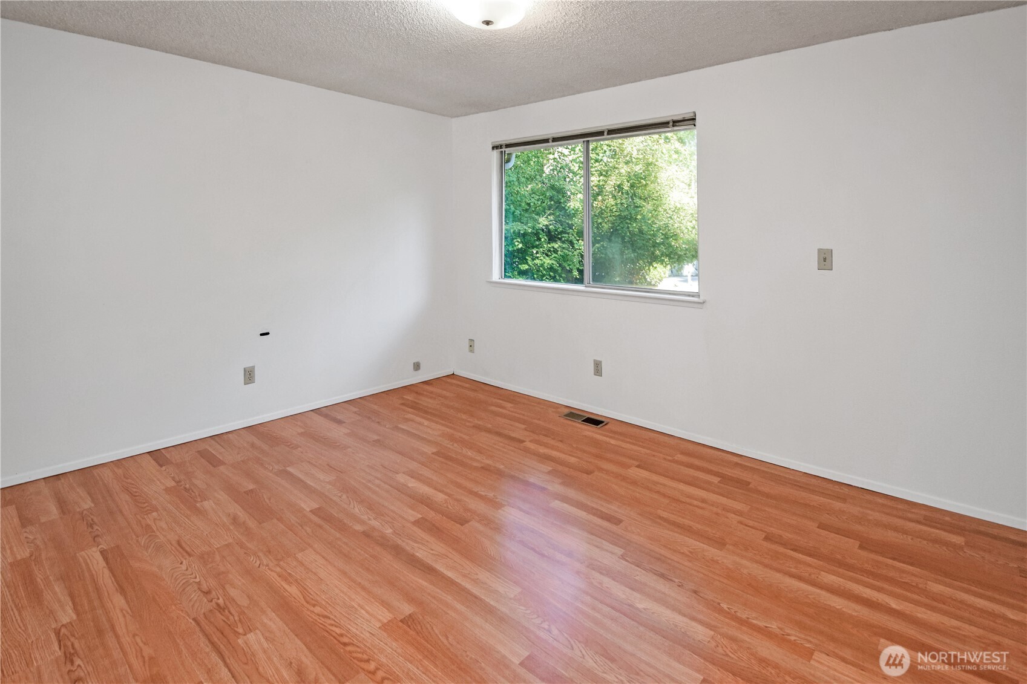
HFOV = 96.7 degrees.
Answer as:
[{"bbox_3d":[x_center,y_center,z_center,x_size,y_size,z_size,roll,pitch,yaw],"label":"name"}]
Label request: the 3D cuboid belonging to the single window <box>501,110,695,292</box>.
[{"bbox_3d":[0.542,-1.024,3.617,1.794,1.190,0.110,9,13,40],"label":"single window"}]

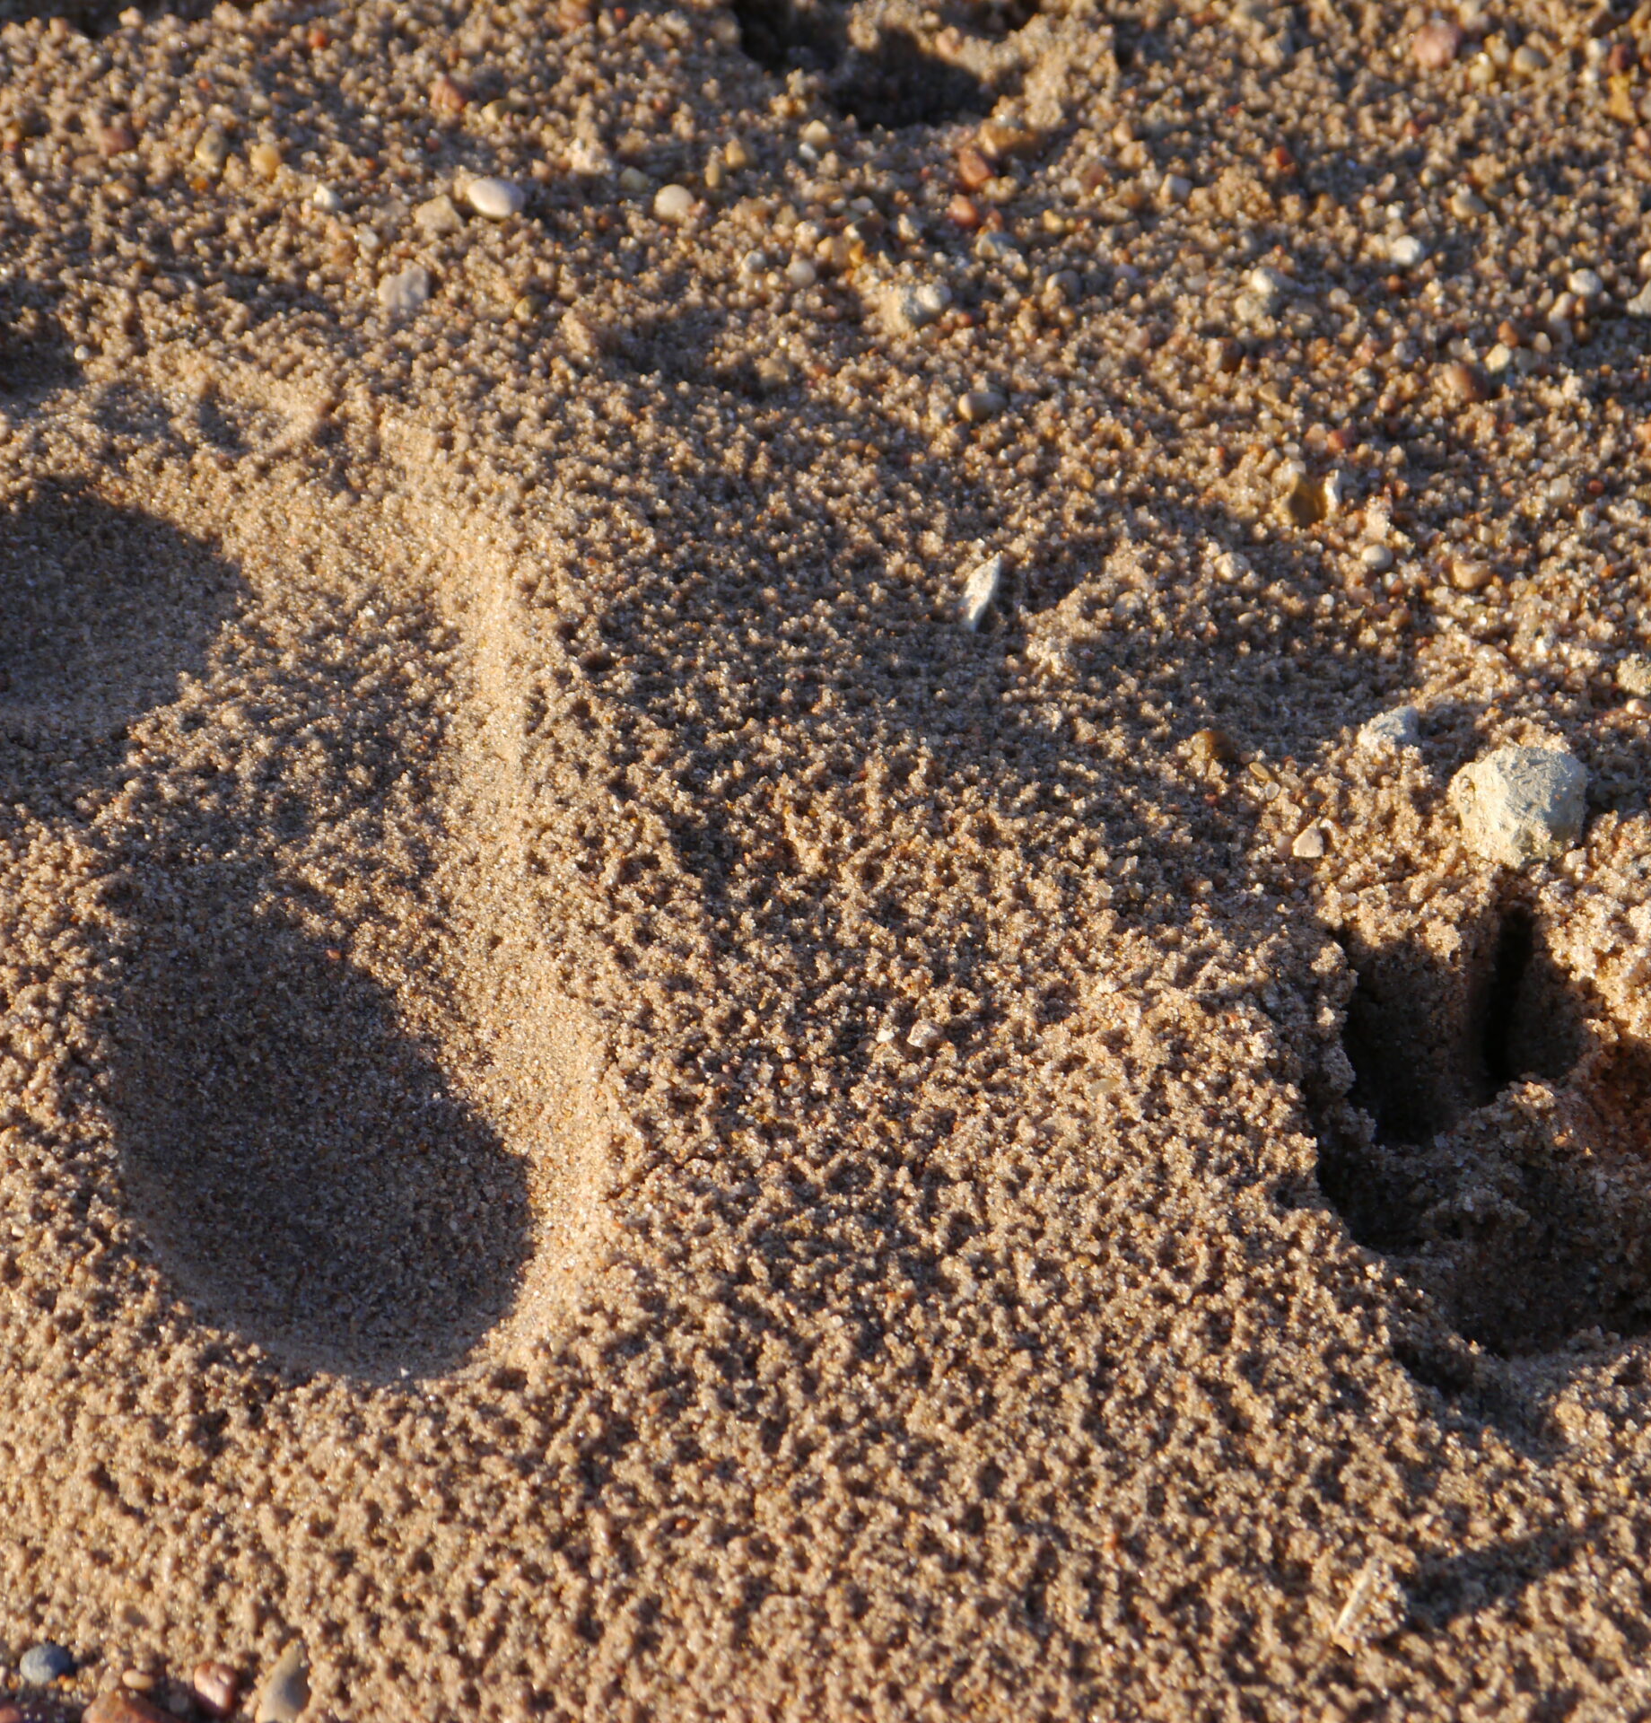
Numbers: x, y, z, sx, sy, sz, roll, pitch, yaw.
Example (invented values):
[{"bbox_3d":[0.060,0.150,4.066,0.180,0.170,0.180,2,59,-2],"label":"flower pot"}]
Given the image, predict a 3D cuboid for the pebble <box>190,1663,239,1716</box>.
[{"bbox_3d":[-0.082,0.112,0.753,0.007,0.006,0.008,0,43,0],"label":"pebble"}]

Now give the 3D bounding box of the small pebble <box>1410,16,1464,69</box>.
[{"bbox_3d":[0.118,-0.158,1.075,0.010,0.008,0.011,0,51,0],"label":"small pebble"}]

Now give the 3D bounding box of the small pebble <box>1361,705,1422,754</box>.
[{"bbox_3d":[0.091,-0.021,0.896,0.010,0.007,0.008,-14,45,-14],"label":"small pebble"}]

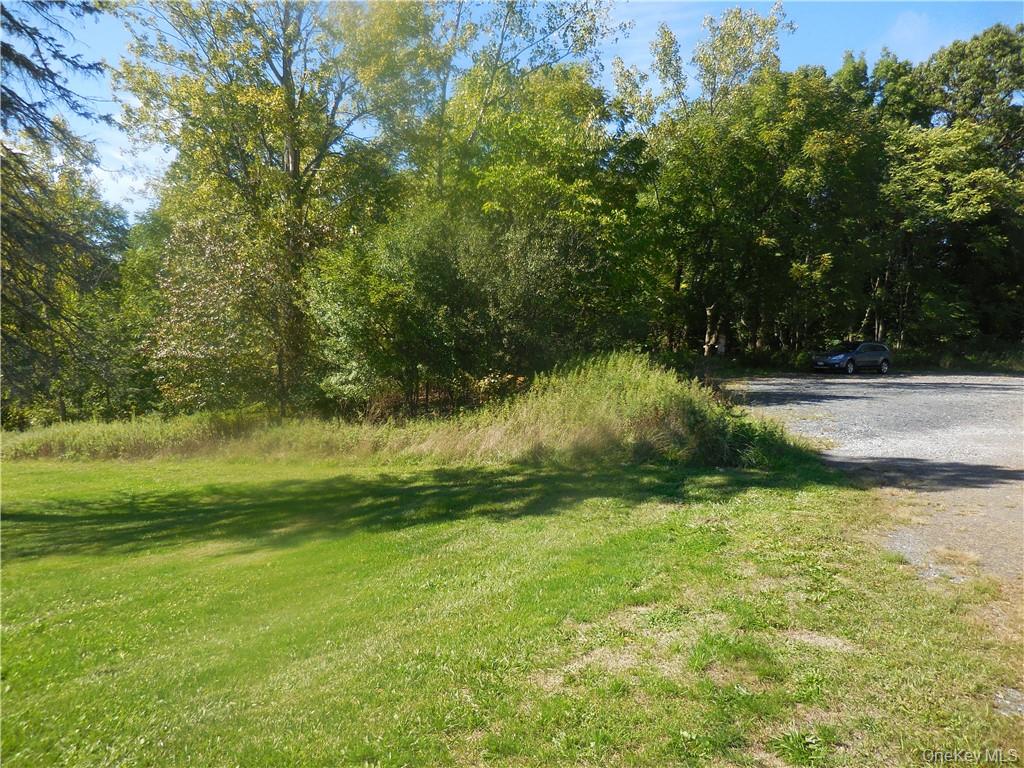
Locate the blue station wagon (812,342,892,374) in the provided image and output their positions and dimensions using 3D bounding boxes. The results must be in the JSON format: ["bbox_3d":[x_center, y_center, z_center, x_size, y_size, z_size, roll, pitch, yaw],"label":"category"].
[{"bbox_3d":[16.920,-1.270,36.750,4.760,1.630,1.820,-1,3,-31],"label":"blue station wagon"}]

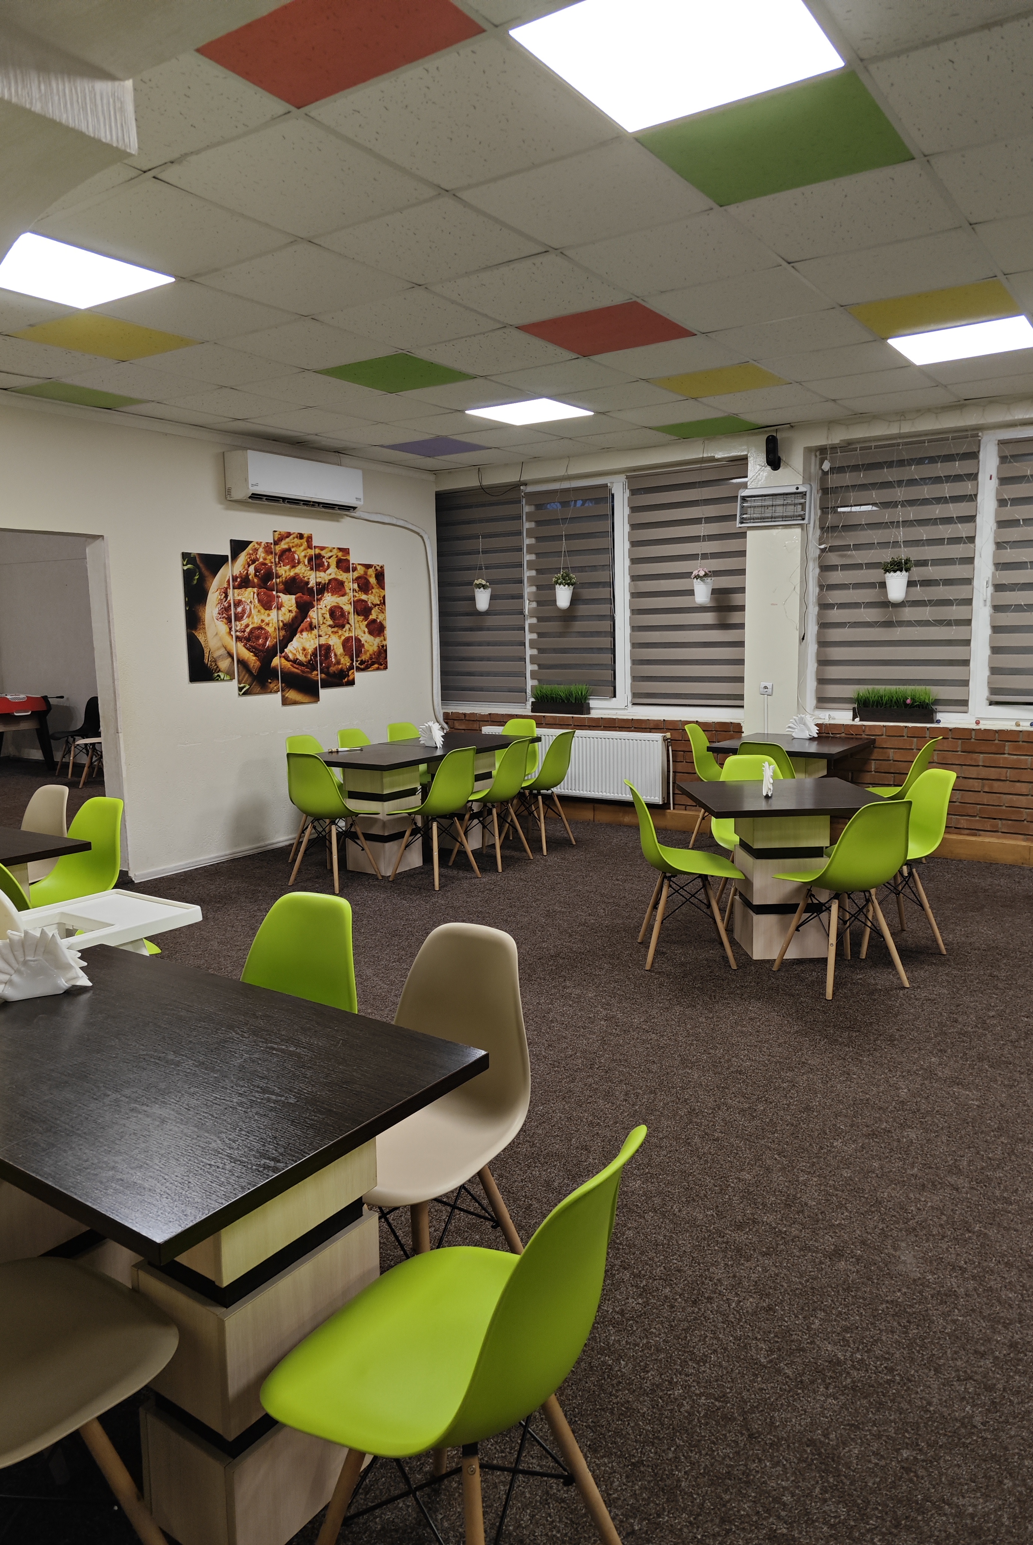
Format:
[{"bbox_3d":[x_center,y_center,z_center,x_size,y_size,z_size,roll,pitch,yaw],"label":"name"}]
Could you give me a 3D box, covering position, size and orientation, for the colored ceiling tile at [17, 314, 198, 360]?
[{"bbox_3d":[-1.767,-1.875,4.428,0.590,0.020,0.590,4,10,34],"label":"colored ceiling tile"}]

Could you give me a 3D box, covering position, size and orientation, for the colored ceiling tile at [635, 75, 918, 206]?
[{"bbox_3d":[0.711,-1.689,2.764,0.585,0.018,0.585,4,10,34],"label":"colored ceiling tile"}]

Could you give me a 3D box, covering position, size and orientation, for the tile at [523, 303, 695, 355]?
[{"bbox_3d":[0.396,-1.911,4.399,0.590,0.020,0.590,4,10,34],"label":"tile"}]

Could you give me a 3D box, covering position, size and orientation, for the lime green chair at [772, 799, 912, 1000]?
[{"bbox_3d":[1.354,0.466,4.221,0.455,0.800,0.515,-4,9,-19],"label":"lime green chair"}]

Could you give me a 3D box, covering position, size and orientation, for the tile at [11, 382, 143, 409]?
[{"bbox_3d":[-2.308,-2.014,5.479,0.330,0.018,0.580,4,10,34],"label":"tile"}]

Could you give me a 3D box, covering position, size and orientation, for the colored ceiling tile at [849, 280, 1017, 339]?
[{"bbox_3d":[1.725,-1.910,4.216,0.590,0.020,0.590,4,10,34],"label":"colored ceiling tile"}]

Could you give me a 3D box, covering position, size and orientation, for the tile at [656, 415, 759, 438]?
[{"bbox_3d":[1.232,-2.235,6.645,0.580,0.018,0.480,4,10,34],"label":"tile"}]

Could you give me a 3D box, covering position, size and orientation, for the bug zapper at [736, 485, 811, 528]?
[{"bbox_3d":[1.678,-1.721,6.665,0.465,0.250,0.100,4,10,34],"label":"bug zapper"}]

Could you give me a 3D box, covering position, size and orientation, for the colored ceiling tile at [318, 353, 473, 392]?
[{"bbox_3d":[-0.593,-1.985,5.102,0.595,0.020,0.595,4,9,34],"label":"colored ceiling tile"}]

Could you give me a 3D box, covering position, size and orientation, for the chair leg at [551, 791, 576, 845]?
[{"bbox_3d":[0.330,0.320,7.084,0.030,0.398,0.030,-16,11,39],"label":"chair leg"}]

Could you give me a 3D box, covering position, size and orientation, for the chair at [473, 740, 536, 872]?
[{"bbox_3d":[-0.159,0.176,6.525,0.520,0.805,0.450,5,10,36],"label":"chair"}]

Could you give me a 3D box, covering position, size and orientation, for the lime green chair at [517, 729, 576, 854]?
[{"bbox_3d":[0.144,0.108,6.921,0.515,0.800,0.455,4,10,34],"label":"lime green chair"}]

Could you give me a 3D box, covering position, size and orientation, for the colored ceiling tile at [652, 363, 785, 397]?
[{"bbox_3d":[1.075,-2.060,5.402,0.585,0.018,0.585,4,10,34],"label":"colored ceiling tile"}]

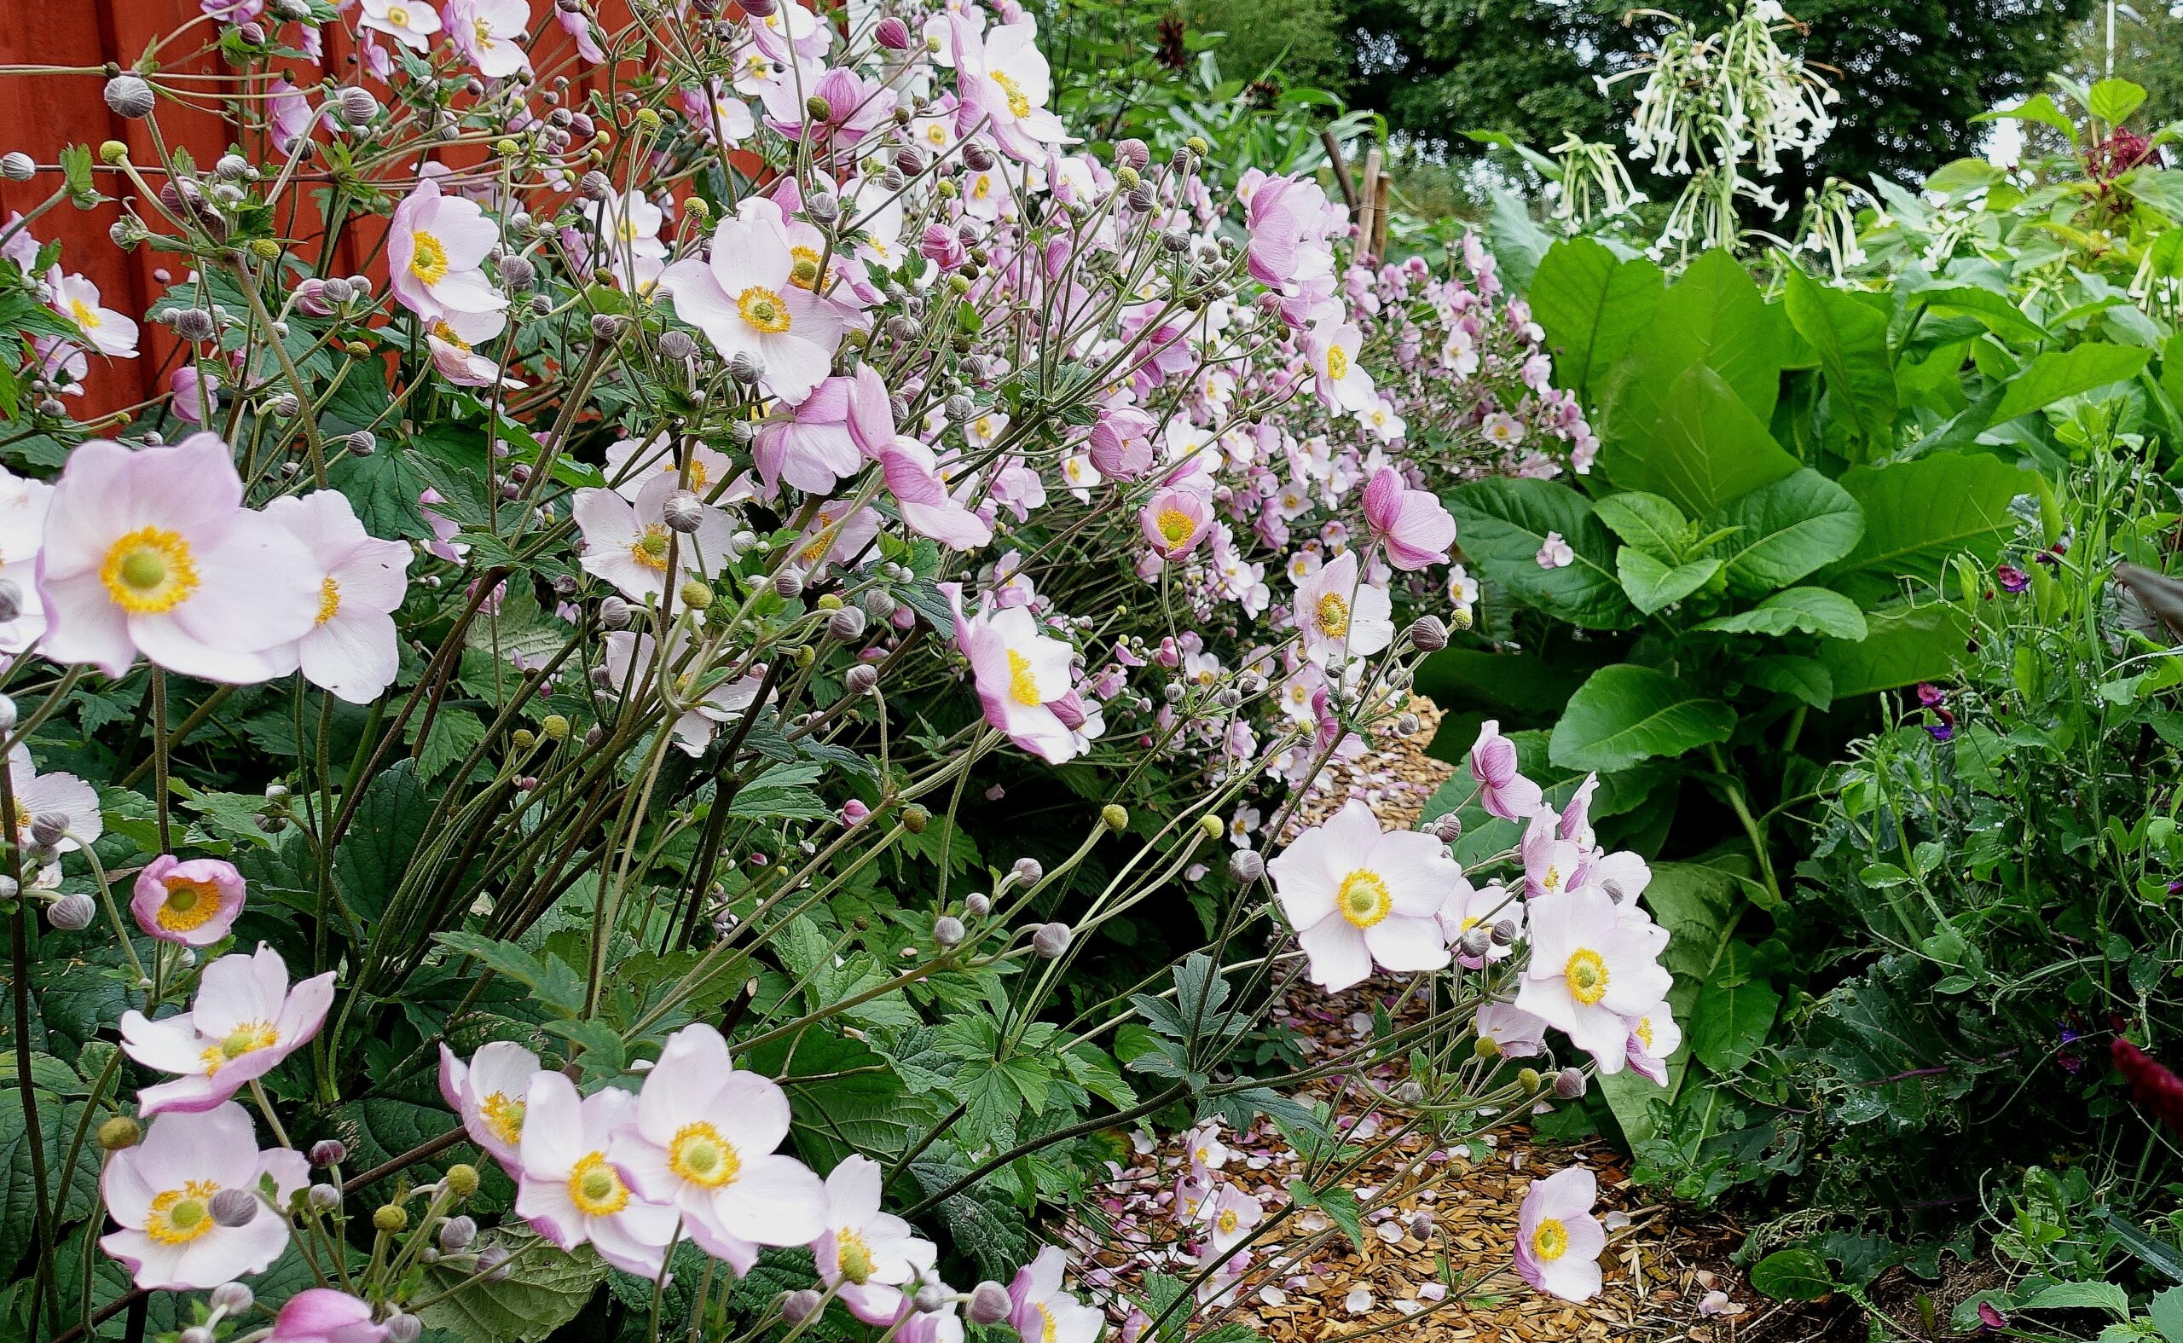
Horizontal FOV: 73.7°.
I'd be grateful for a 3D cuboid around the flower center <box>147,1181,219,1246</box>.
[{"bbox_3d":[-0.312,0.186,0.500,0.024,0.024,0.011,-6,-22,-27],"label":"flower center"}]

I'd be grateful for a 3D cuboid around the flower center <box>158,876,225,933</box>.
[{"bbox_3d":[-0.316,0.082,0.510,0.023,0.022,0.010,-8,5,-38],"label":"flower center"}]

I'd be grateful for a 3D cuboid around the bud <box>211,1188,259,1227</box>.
[{"bbox_3d":[-0.279,0.175,0.475,0.015,0.013,0.013,-9,0,-12],"label":"bud"}]

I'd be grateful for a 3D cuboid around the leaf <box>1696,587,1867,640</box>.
[{"bbox_3d":[1.155,-0.100,2.450,0.270,0.050,0.130,7,28,18],"label":"leaf"}]

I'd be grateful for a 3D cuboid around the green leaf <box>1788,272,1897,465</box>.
[{"bbox_3d":[1.488,-0.605,2.900,0.180,0.380,0.130,-17,-6,13],"label":"green leaf"}]

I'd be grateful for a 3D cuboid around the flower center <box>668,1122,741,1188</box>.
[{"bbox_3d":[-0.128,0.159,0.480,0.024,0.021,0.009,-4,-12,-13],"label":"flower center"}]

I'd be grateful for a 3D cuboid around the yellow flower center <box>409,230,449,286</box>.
[{"bbox_3d":[-0.279,-0.173,0.611,0.010,0.022,0.022,0,9,40],"label":"yellow flower center"}]

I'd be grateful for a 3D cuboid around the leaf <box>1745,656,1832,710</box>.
[{"bbox_3d":[0.946,0.015,1.980,0.125,0.030,0.080,18,42,18],"label":"leaf"}]

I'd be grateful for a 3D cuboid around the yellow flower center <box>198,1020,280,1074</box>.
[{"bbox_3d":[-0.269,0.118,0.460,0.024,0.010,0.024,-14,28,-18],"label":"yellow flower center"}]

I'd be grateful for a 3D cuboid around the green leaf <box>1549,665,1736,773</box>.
[{"bbox_3d":[0.713,0.063,1.880,0.245,0.050,0.135,-15,51,-14],"label":"green leaf"}]

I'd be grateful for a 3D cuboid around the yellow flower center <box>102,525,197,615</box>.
[{"bbox_3d":[-0.234,-0.025,0.361,0.021,0.021,0.010,-8,3,-33],"label":"yellow flower center"}]

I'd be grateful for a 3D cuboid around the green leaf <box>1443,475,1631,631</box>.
[{"bbox_3d":[0.615,-0.160,2.000,0.260,0.190,0.050,25,-30,6],"label":"green leaf"}]

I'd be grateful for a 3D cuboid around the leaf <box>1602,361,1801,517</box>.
[{"bbox_3d":[0.887,-0.321,2.100,0.250,0.250,0.060,-3,6,0],"label":"leaf"}]

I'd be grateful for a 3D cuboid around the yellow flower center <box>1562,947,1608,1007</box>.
[{"bbox_3d":[0.189,0.117,0.556,0.021,0.021,0.010,-2,-9,-3],"label":"yellow flower center"}]

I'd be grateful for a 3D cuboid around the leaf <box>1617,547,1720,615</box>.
[{"bbox_3d":[0.970,-0.153,2.450,0.165,0.070,0.190,0,25,21],"label":"leaf"}]

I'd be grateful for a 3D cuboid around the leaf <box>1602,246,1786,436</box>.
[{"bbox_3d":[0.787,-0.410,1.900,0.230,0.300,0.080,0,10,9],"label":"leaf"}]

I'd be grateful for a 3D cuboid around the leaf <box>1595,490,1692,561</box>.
[{"bbox_3d":[0.742,-0.193,1.950,0.145,0.030,0.085,35,56,6],"label":"leaf"}]

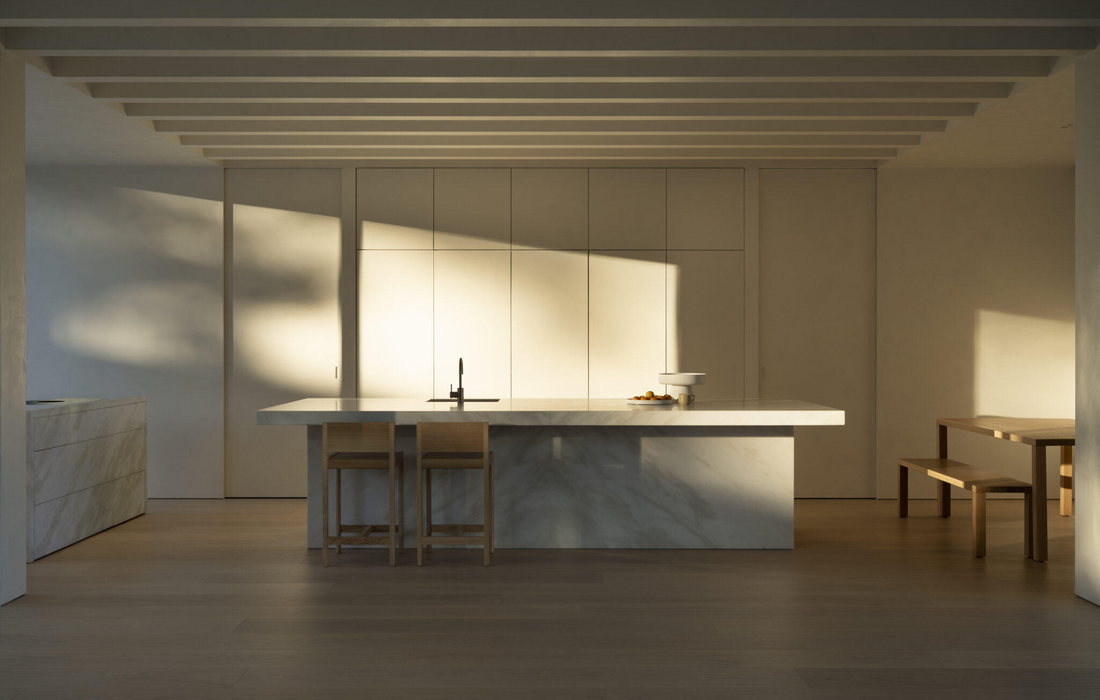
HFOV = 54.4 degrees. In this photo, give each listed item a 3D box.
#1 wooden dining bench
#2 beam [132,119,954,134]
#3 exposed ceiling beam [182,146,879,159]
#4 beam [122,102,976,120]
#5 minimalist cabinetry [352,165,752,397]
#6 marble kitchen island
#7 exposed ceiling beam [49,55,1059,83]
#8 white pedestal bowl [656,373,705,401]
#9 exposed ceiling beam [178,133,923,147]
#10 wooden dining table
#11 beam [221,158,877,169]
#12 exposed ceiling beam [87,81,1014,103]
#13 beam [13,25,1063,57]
[{"bbox_3d":[2.888,1.078,7.484,0.391,0.448,1.492,0,0,0],"label":"wooden dining bench"},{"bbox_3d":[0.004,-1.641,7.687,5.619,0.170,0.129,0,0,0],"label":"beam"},{"bbox_3d":[0.004,-1.640,8.664,5.576,0.180,0.124,0,0,0],"label":"exposed ceiling beam"},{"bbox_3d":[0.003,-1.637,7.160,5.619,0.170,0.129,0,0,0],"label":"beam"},{"bbox_3d":[0.002,-0.139,9.463,3.320,2.835,0.600,0,0,0],"label":"minimalist cabinetry"},{"bbox_3d":[0.008,0.837,7.256,3.620,0.933,1.319,0,0,0],"label":"marble kitchen island"},{"bbox_3d":[0.004,-1.623,6.058,5.576,0.180,0.124,0,0,0],"label":"exposed ceiling beam"},{"bbox_3d":[0.941,0.269,7.601,0.333,0.200,0.333,0,0,0],"label":"white pedestal bowl"},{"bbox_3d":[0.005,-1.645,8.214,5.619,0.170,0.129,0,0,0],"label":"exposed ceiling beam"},{"bbox_3d":[3.509,0.919,7.430,1.039,0.749,1.702,0,0,0],"label":"wooden dining table"},{"bbox_3d":[0.005,-1.643,9.184,5.576,0.180,0.120,0,0,0],"label":"beam"},{"bbox_3d":[0.004,-1.627,6.580,5.576,0.180,0.124,0,0,0],"label":"exposed ceiling beam"},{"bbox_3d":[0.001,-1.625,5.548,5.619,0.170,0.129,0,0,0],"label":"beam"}]

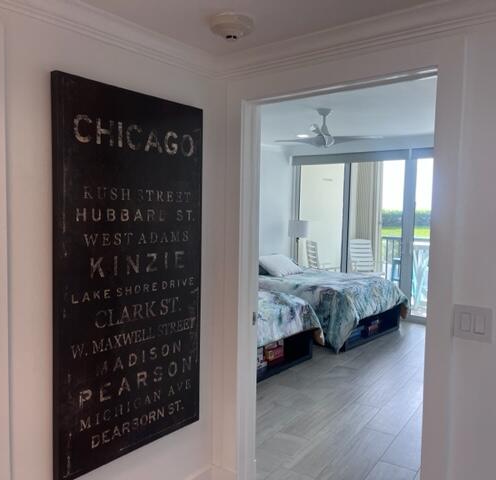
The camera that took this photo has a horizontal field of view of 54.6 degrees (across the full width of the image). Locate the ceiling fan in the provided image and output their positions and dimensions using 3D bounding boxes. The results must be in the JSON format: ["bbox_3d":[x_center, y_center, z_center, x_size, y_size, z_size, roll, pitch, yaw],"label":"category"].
[{"bbox_3d":[0.805,-1.193,5.136,1.280,0.410,1.250,4,4,38],"label":"ceiling fan"}]

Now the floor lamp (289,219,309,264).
[{"bbox_3d":[0.788,0.075,7.553,0.340,0.770,0.340,4,4,38],"label":"floor lamp"}]

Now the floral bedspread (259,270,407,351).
[{"bbox_3d":[0.790,0.756,6.302,2.000,0.680,1.780,4,4,38],"label":"floral bedspread"}]

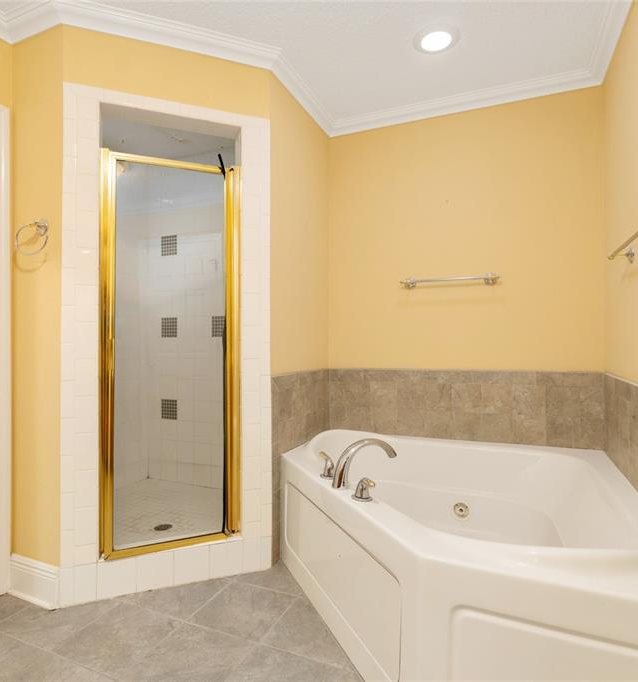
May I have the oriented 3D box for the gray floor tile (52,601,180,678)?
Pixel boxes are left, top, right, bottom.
[{"bbox_3d":[-0.719,1.086,1.560,0.325,0.012,0.320,0,0,22],"label":"gray floor tile"}]

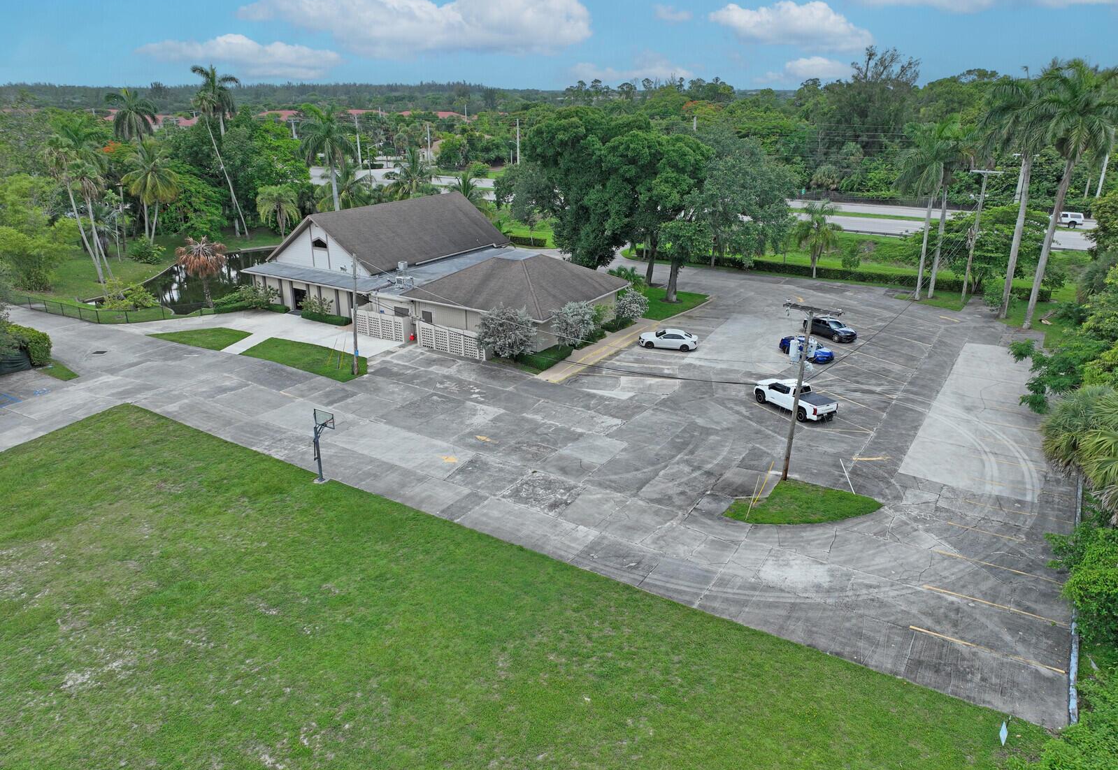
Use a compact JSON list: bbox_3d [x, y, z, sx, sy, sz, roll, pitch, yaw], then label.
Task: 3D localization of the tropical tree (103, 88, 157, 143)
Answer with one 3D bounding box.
[{"bbox_3d":[-57.206,-29.175,103.494,7.000,19.605,7.000,-11,24,-26],"label":"tropical tree"}]

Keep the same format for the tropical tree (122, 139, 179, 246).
[{"bbox_3d":[-54.000,-25.414,102.487,7.300,13.400,7.000,-10,23,-25],"label":"tropical tree"}]

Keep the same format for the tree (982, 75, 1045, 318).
[{"bbox_3d":[39.300,-15.812,67.187,6.200,20.700,6.000,12,24,28],"label":"tree"}]

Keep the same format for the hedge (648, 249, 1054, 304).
[{"bbox_3d":[29.387,-12.519,85.929,44.300,1.150,1.300,11,24,27],"label":"hedge"}]

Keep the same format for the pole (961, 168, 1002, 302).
[{"bbox_3d":[40.456,-14.393,75.423,2.800,12.855,0.800,10,23,24],"label":"pole"}]

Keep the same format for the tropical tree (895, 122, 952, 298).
[{"bbox_3d":[35.495,-16.627,75.300,5.600,17.080,5.600,10,23,23],"label":"tropical tree"}]

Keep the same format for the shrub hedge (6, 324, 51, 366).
[{"bbox_3d":[-44.539,-3.349,64.126,5.400,2.150,1.800,11,23,26],"label":"shrub hedge"}]

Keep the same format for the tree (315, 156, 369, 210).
[{"bbox_3d":[-28.205,-24.123,104.841,7.400,11.800,7.400,0,21,0],"label":"tree"}]

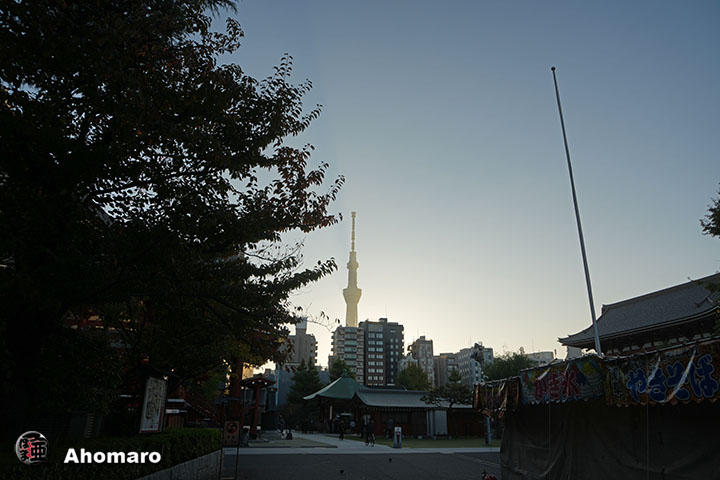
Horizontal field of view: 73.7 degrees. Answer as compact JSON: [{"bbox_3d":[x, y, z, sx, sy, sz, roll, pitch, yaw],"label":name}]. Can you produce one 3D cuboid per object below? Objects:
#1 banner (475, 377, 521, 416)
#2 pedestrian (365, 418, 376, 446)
[{"bbox_3d":[3.062,3.495,10.732,0.100,0.650,2.600,3,-21,-6],"label":"banner"},{"bbox_3d":[0.644,11.981,29.977,0.580,1.670,0.600,7,-21,-17],"label":"pedestrian"}]

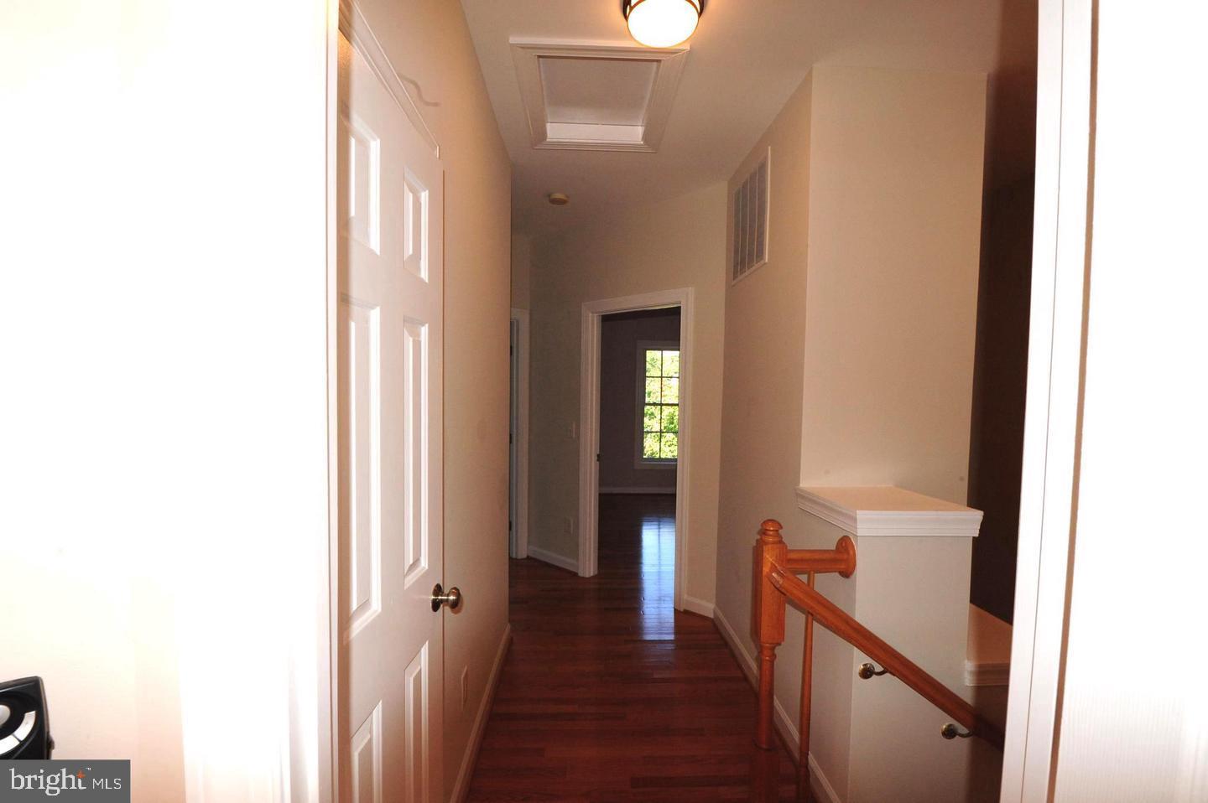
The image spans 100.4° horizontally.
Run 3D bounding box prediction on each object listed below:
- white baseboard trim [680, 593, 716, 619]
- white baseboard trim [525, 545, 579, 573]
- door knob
[{"bbox_3d":[0.615,1.338,3.240,0.215,0.097,0.017,2,2,41],"label":"white baseboard trim"},{"bbox_3d":[-0.416,1.297,4.131,0.600,0.093,0.017,2,2,41],"label":"white baseboard trim"},{"bbox_3d":[-0.382,0.484,1.234,0.061,0.066,0.066,1,2,2],"label":"door knob"}]

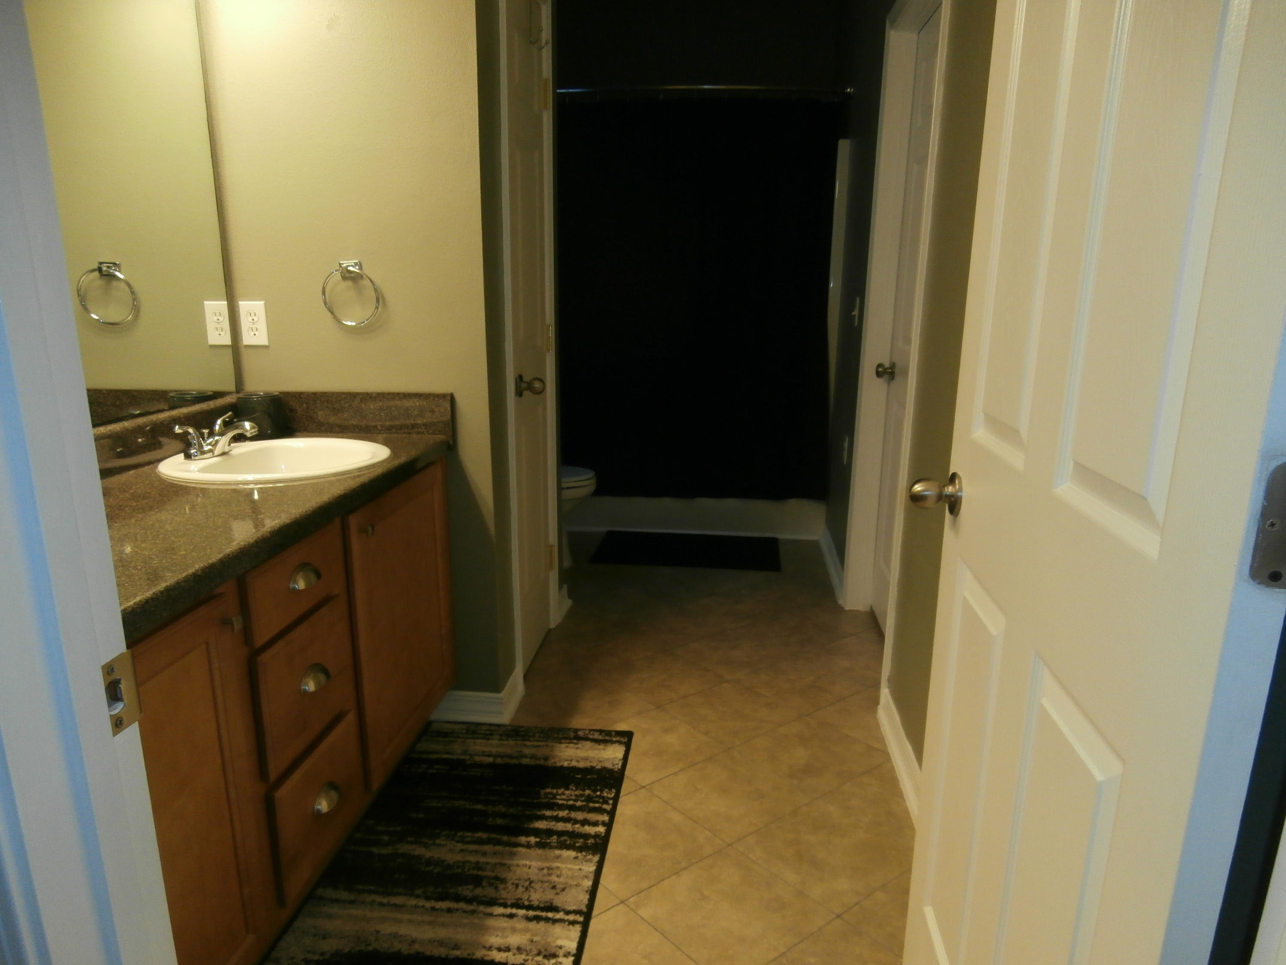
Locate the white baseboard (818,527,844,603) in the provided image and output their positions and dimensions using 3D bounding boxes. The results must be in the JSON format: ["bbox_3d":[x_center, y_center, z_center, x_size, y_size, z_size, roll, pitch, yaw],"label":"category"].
[{"bbox_3d":[0.816,0.333,3.890,0.016,0.095,0.820,2,14,5],"label":"white baseboard"}]

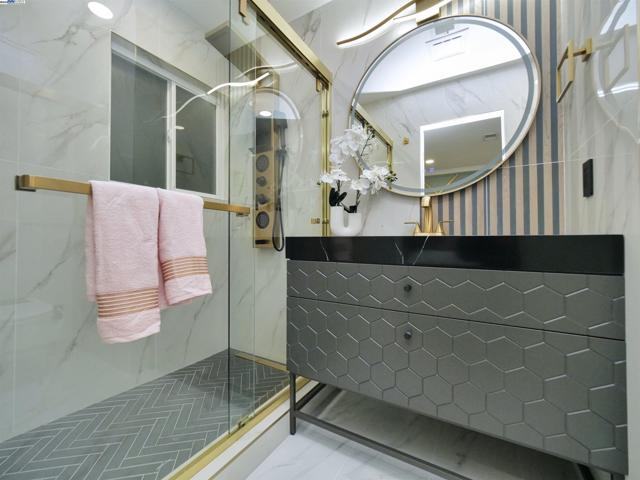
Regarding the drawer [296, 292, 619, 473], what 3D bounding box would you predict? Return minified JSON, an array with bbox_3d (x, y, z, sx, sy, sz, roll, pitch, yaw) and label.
[{"bbox_3d":[0.425,0.424,1.113,1.060,0.333,0.460,0,-1,31],"label":"drawer"}]

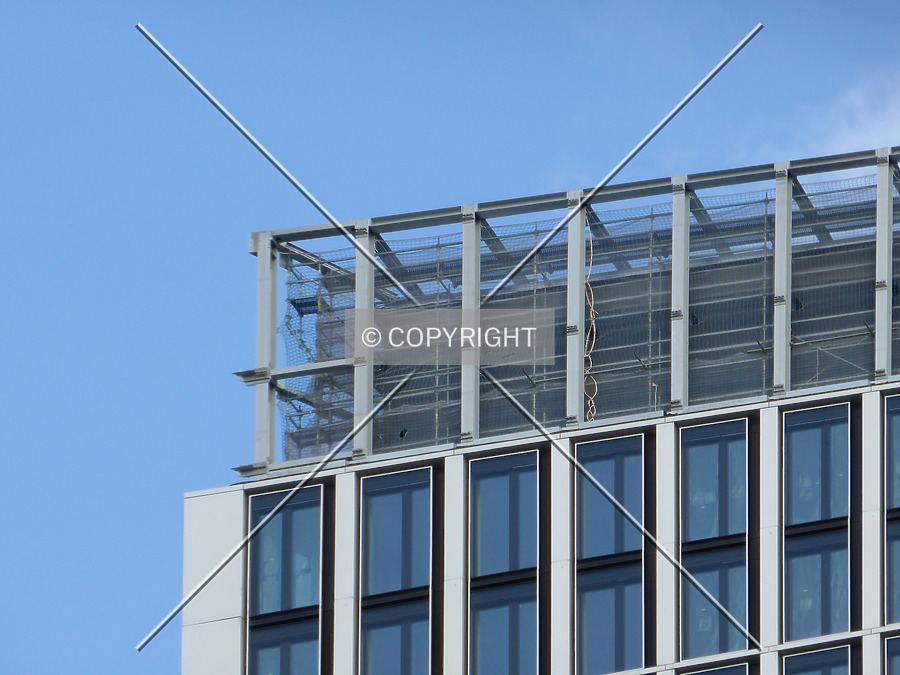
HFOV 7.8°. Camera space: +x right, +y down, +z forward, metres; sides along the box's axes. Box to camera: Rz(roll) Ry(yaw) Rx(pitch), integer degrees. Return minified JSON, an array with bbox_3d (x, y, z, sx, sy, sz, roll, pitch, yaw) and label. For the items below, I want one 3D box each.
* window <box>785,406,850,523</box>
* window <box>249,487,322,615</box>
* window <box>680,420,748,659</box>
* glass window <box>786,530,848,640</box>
[{"bbox_3d":[9.538,3.315,172.381,1.748,3.311,0.150,-9,-29,17],"label":"window"},{"bbox_3d":[-4.535,5.872,182.873,2.050,3.510,0.150,-7,-25,17],"label":"window"},{"bbox_3d":[7.231,5.510,181.460,1.820,6.760,0.150,-7,-25,17],"label":"window"},{"bbox_3d":[9.454,6.384,170.808,1.740,2.982,0.150,-9,-29,17],"label":"glass window"}]

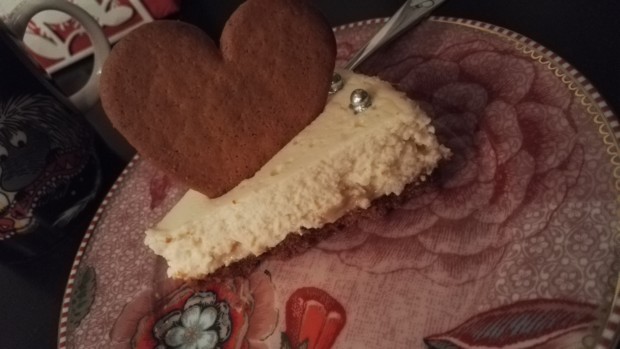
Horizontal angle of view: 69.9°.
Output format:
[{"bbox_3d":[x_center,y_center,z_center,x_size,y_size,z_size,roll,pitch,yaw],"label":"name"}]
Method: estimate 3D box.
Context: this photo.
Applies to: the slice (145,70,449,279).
[{"bbox_3d":[-0.011,0.002,0.168,0.102,0.032,0.064,-34,43,-2],"label":"slice"}]

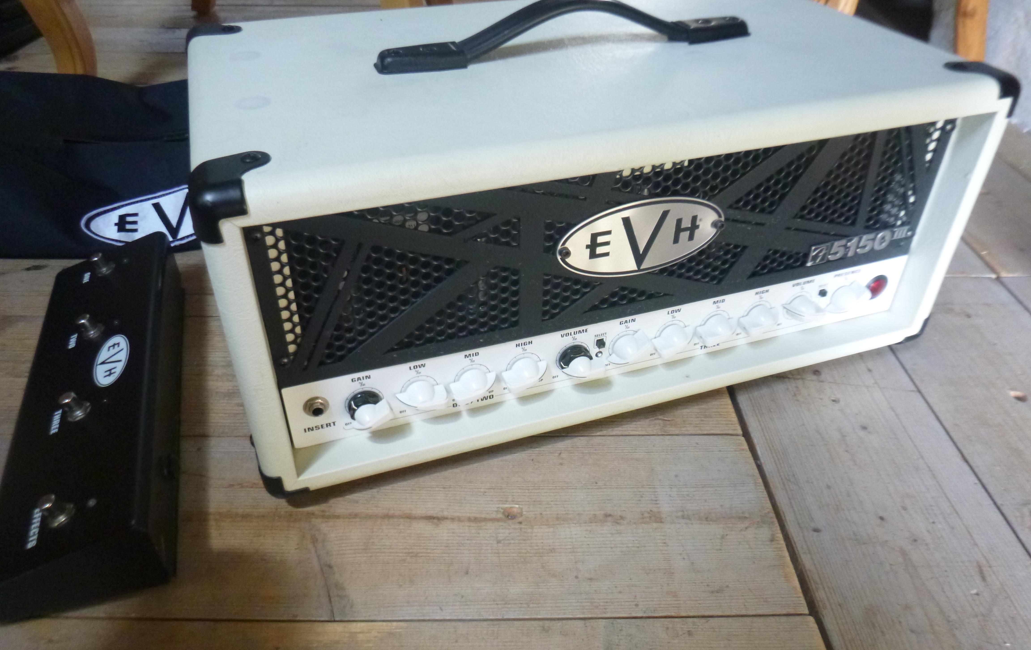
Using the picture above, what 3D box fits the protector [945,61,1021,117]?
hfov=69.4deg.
[{"bbox_3d":[0.330,-0.160,0.530,0.045,0.044,0.038,-12,38,-16],"label":"protector"}]

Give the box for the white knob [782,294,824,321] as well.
[{"bbox_3d":[0.232,-0.011,0.598,0.033,0.020,0.017,-12,38,-16],"label":"white knob"}]

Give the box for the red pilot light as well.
[{"bbox_3d":[0.304,-0.031,0.623,0.022,0.022,0.008,-12,38,-16],"label":"red pilot light"}]

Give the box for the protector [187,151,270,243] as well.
[{"bbox_3d":[-0.147,-0.062,0.392,0.045,0.043,0.043,-12,38,-16],"label":"protector"}]

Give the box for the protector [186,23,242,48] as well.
[{"bbox_3d":[-0.241,-0.221,0.610,0.045,0.044,0.038,-12,38,-16],"label":"protector"}]

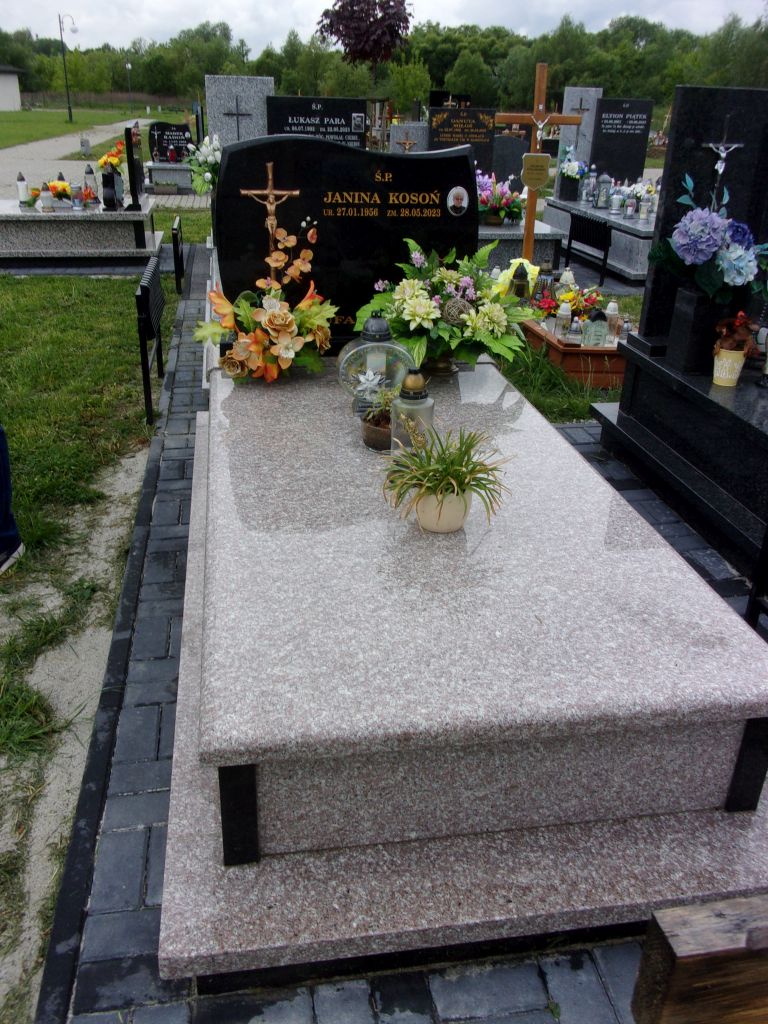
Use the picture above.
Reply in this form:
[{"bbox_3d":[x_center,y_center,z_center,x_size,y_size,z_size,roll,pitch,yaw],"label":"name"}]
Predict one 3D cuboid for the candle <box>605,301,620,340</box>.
[{"bbox_3d":[1.312,-1.105,4.756,0.072,0.212,0.072,-3,27,-10],"label":"candle"}]

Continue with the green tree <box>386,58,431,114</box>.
[{"bbox_3d":[0.776,-13.579,27.427,1.400,2.580,1.400,-3,27,-10],"label":"green tree"}]

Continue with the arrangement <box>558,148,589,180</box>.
[{"bbox_3d":[2.073,-3.787,9.046,0.300,0.310,0.260,-3,27,-10],"label":"arrangement"}]

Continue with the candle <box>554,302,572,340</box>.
[{"bbox_3d":[1.021,-1.095,4.704,0.103,0.215,0.103,-2,27,-10],"label":"candle"}]

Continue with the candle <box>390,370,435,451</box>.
[{"bbox_3d":[0.085,-0.285,2.415,0.127,0.267,0.127,-2,27,-10],"label":"candle"}]

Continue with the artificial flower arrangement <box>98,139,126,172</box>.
[{"bbox_3d":[-2.410,-3.160,7.353,0.240,0.280,0.240,-2,27,-10],"label":"artificial flower arrangement"}]

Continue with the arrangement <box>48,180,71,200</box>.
[{"bbox_3d":[-2.980,-2.928,7.581,0.185,0.190,0.170,-3,27,-10],"label":"arrangement"}]

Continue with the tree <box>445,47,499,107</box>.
[{"bbox_3d":[6.927,-33.932,66.042,3.900,5.270,3.900,-2,27,-10],"label":"tree"}]

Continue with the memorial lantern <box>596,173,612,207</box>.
[{"bbox_3d":[2.287,-3.333,8.591,0.140,0.335,0.140,-3,27,-10],"label":"memorial lantern"}]

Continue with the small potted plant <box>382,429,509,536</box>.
[{"bbox_3d":[0.157,-0.084,2.058,0.310,0.235,0.300,-2,27,-10],"label":"small potted plant"}]

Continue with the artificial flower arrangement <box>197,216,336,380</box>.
[{"bbox_3d":[-0.429,-0.783,3.036,0.500,0.560,0.330,-2,27,-10],"label":"artificial flower arrangement"}]

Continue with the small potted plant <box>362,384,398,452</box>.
[{"bbox_3d":[-0.009,-0.275,2.405,0.115,0.160,0.115,-3,27,-10],"label":"small potted plant"}]

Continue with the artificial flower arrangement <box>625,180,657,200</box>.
[{"bbox_3d":[2.728,-3.409,8.809,0.330,0.240,0.260,-2,27,-10],"label":"artificial flower arrangement"}]

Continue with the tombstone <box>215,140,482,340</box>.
[{"bbox_3d":[-0.136,-1.024,3.149,0.980,0.730,0.110,-3,27,-10],"label":"tombstone"}]

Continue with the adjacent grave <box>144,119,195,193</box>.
[{"bbox_3d":[-3.647,-6.005,14.150,0.860,1.100,1.150,-2,27,-10],"label":"adjacent grave"}]

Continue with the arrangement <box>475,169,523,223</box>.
[{"bbox_3d":[0.972,-2.820,7.426,0.480,0.440,0.360,-2,27,-10],"label":"arrangement"}]

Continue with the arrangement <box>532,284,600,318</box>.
[{"bbox_3d":[1.129,-1.276,5.078,0.390,0.200,0.300,-3,27,-10],"label":"arrangement"}]

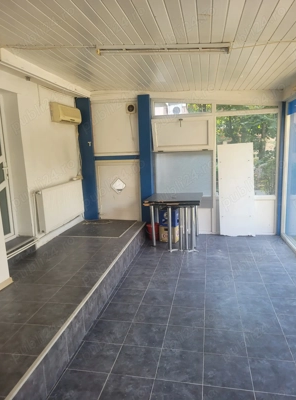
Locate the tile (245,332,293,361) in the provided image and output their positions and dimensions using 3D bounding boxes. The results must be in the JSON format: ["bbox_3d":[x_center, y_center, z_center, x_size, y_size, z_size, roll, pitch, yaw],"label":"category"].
[{"bbox_3d":[0.963,1.185,2.441,0.330,0.010,0.330,0,10,12],"label":"tile"}]

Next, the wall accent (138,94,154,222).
[{"bbox_3d":[-0.017,-0.708,5.442,0.206,2.251,0.200,0,10,12],"label":"wall accent"}]

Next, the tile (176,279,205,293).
[{"bbox_3d":[0.511,1.017,3.534,0.330,0.015,0.330,0,10,12],"label":"tile"}]

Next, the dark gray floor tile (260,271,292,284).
[{"bbox_3d":[1.555,0.954,3.642,0.335,0.015,0.329,0,10,12],"label":"dark gray floor tile"}]

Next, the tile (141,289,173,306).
[{"bbox_3d":[0.117,1.071,3.285,0.330,0.010,0.330,0,10,12],"label":"tile"}]

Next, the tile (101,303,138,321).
[{"bbox_3d":[-0.281,1.131,3.028,0.335,0.015,0.329,0,10,12],"label":"tile"}]

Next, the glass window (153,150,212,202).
[{"bbox_3d":[0.643,-0.460,5.456,1.022,0.861,0.050,0,10,12],"label":"glass window"}]

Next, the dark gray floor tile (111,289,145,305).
[{"bbox_3d":[-0.209,1.072,3.352,0.330,0.010,0.330,0,10,12],"label":"dark gray floor tile"}]

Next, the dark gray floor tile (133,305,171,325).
[{"bbox_3d":[0.052,1.131,2.958,0.330,0.015,0.330,0,10,12],"label":"dark gray floor tile"}]

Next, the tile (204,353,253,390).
[{"bbox_3d":[0.571,1.244,2.187,0.330,0.010,0.330,0,10,12],"label":"tile"}]

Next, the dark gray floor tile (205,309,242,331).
[{"bbox_3d":[0.703,1.128,2.829,0.330,0.010,0.330,0,10,12],"label":"dark gray floor tile"}]

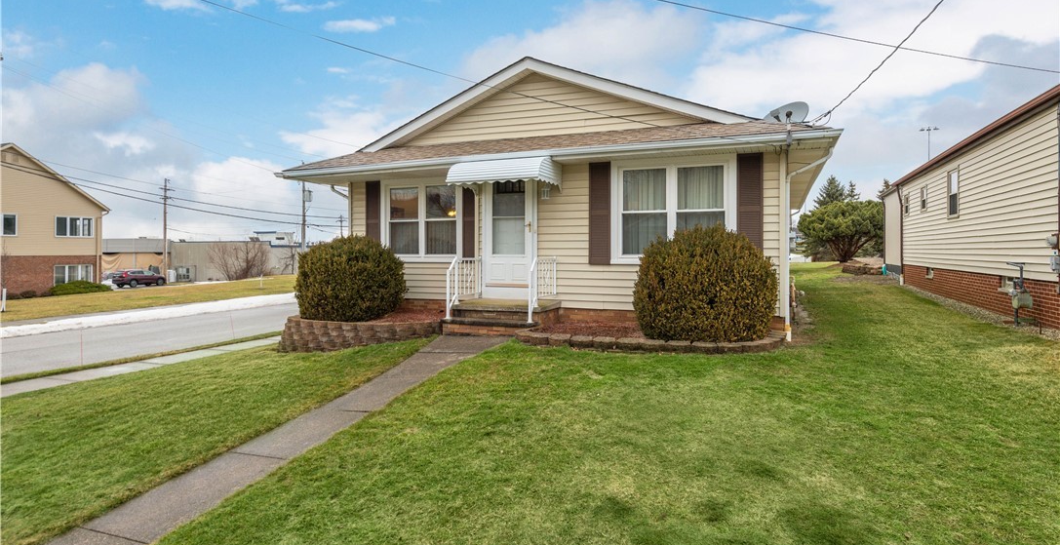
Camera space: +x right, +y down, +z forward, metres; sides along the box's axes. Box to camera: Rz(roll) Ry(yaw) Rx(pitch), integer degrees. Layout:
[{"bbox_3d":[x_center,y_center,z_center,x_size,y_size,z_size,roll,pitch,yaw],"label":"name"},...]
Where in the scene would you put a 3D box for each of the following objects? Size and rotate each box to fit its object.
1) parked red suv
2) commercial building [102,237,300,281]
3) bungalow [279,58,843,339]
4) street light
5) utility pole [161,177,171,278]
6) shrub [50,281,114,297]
[{"bbox_3d":[-36.770,0.578,52.600,1.820,1.660,4.530,1,3,19],"label":"parked red suv"},{"bbox_3d":[-42.345,-1.894,75.665,16.000,4.540,23.000,1,3,24],"label":"commercial building"},{"bbox_3d":[2.826,-1.607,16.758,10.100,4.650,16.200,1,3,24],"label":"bungalow"},{"bbox_3d":[40.672,-8.373,57.283,2.100,13.000,0.900,1,3,24],"label":"street light"},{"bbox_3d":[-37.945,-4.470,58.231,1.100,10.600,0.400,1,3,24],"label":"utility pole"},{"bbox_3d":[-28.149,1.020,35.000,1.900,0.900,3.000,1,3,24],"label":"shrub"}]

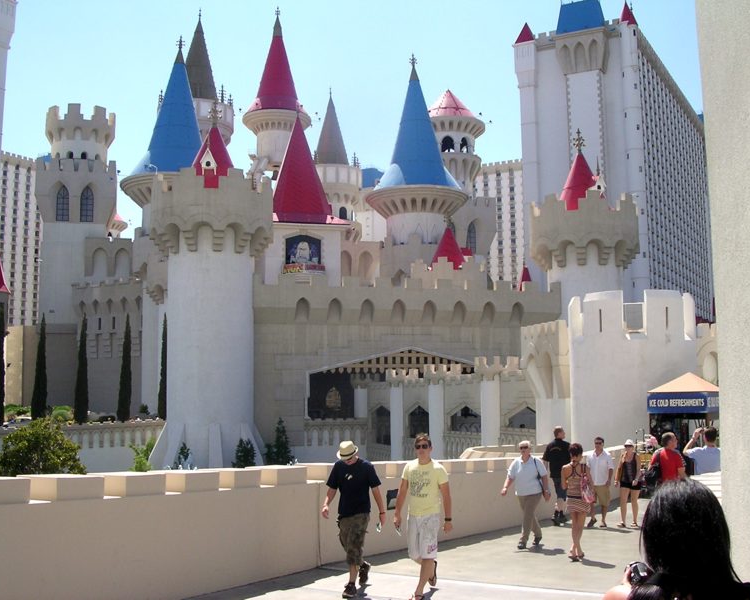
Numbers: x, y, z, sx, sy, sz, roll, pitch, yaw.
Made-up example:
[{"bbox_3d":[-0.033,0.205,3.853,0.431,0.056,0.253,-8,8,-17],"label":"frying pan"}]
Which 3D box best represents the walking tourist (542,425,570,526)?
[{"bbox_3d":[3.330,3.247,16.200,0.560,1.820,0.460,-3,-7,20],"label":"walking tourist"}]

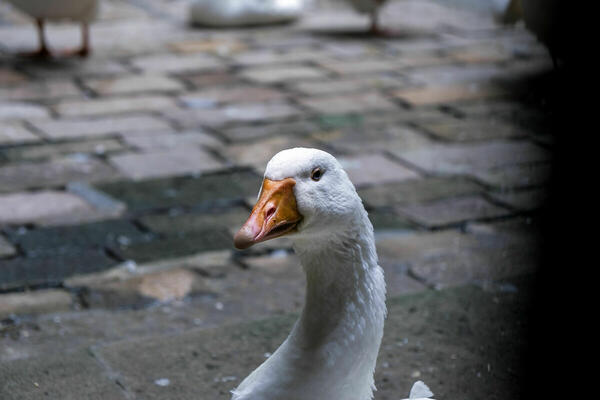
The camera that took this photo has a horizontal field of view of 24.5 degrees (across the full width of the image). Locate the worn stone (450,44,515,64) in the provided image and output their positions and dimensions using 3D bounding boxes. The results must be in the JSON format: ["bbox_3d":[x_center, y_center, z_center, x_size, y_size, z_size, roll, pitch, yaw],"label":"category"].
[{"bbox_3d":[0.441,-0.312,3.377,0.128,0.085,0.128,-3,18,-12],"label":"worn stone"}]

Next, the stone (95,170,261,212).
[{"bbox_3d":[-0.179,0.024,2.286,0.268,0.085,0.168,-6,19,-21],"label":"stone"}]

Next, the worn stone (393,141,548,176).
[{"bbox_3d":[0.318,-0.037,2.498,0.258,0.085,0.124,-6,19,-19],"label":"worn stone"}]

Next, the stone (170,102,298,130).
[{"bbox_3d":[-0.128,-0.131,2.779,0.251,0.085,0.107,-6,19,-21],"label":"stone"}]

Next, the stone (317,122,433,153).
[{"bbox_3d":[0.138,-0.076,2.615,0.180,0.085,0.159,-4,18,-15],"label":"stone"}]

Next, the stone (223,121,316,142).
[{"bbox_3d":[-0.058,-0.091,2.656,0.170,0.085,0.083,-6,19,-20],"label":"stone"}]

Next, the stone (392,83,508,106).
[{"bbox_3d":[0.321,-0.186,2.972,0.217,0.085,0.118,-6,19,-20],"label":"stone"}]

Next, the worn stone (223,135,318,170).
[{"bbox_3d":[-0.032,-0.047,2.517,0.171,0.085,0.153,-7,19,-23],"label":"worn stone"}]

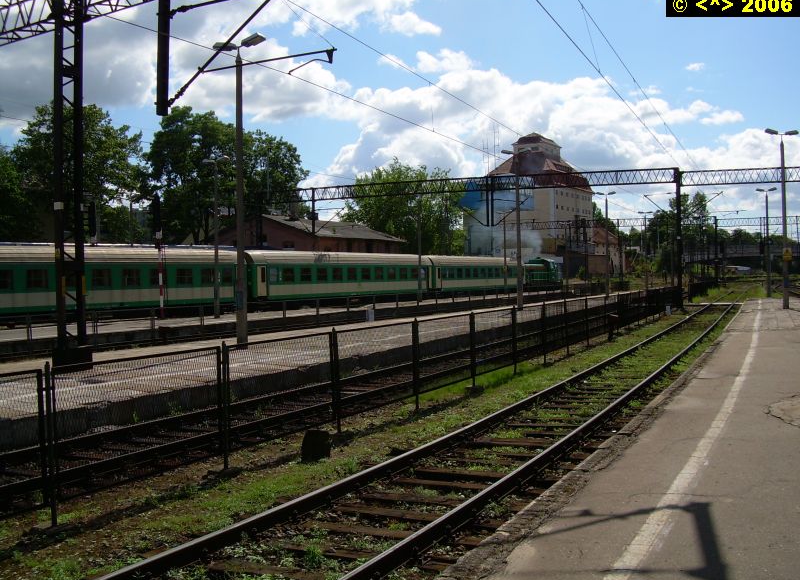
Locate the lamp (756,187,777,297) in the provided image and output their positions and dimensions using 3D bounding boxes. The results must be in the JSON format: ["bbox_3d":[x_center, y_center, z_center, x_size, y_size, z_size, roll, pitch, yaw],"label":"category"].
[{"bbox_3d":[30.456,-3.938,72.800,1.680,9.000,0.340,-1,1,23],"label":"lamp"}]

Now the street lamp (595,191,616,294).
[{"bbox_3d":[17.717,-3.828,75.200,1.680,9.050,0.340,-1,1,23],"label":"street lamp"}]

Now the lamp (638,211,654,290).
[{"bbox_3d":[28.023,-4.384,100.000,1.680,9.050,0.340,-1,1,23],"label":"lamp"}]

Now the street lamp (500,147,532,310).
[{"bbox_3d":[6.701,-3.384,49.700,1.680,9.080,0.340,-1,1,23],"label":"street lamp"}]

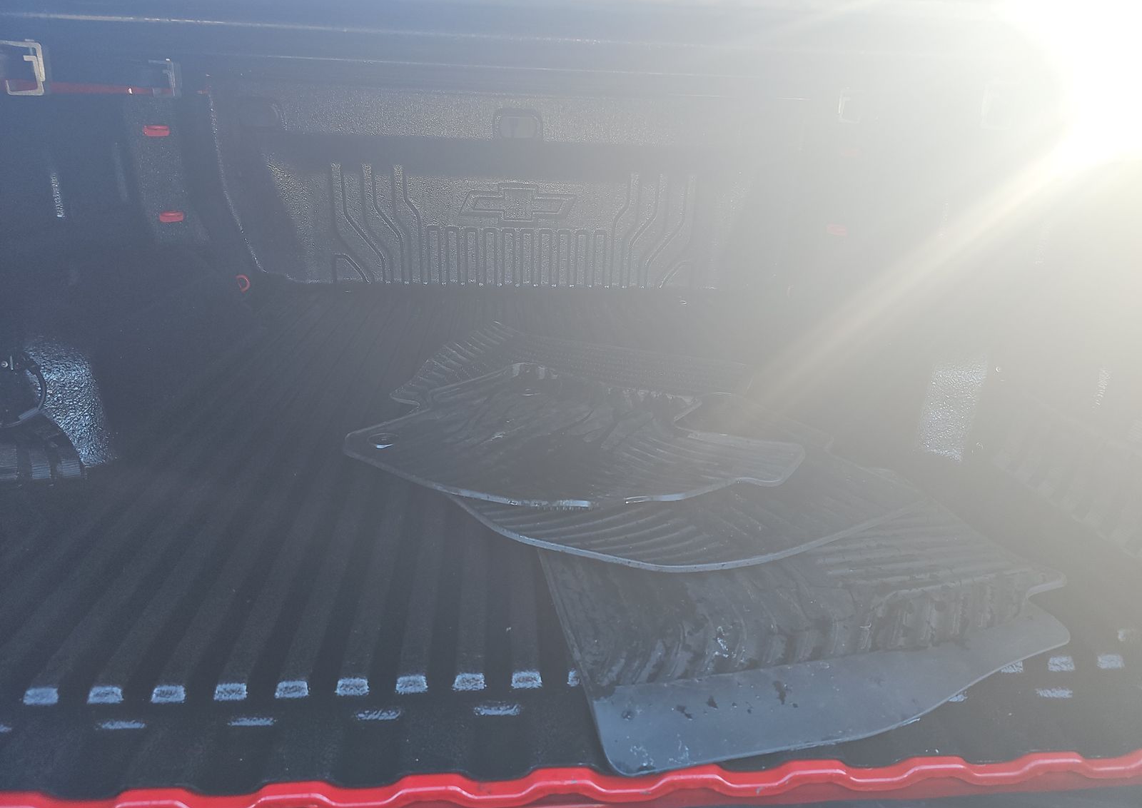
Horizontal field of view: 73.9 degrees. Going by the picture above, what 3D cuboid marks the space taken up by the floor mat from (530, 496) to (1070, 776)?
[{"bbox_3d":[0.226,0.159,0.813,0.525,0.055,0.475,-2,21,-11],"label":"floor mat"}]

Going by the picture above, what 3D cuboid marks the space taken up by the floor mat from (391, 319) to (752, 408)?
[{"bbox_3d":[-0.018,-0.053,1.353,0.580,0.050,0.552,11,22,21],"label":"floor mat"}]

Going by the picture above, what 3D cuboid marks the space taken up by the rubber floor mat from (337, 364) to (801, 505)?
[{"bbox_3d":[0.021,0.047,1.066,0.537,0.050,0.470,16,24,31],"label":"rubber floor mat"}]

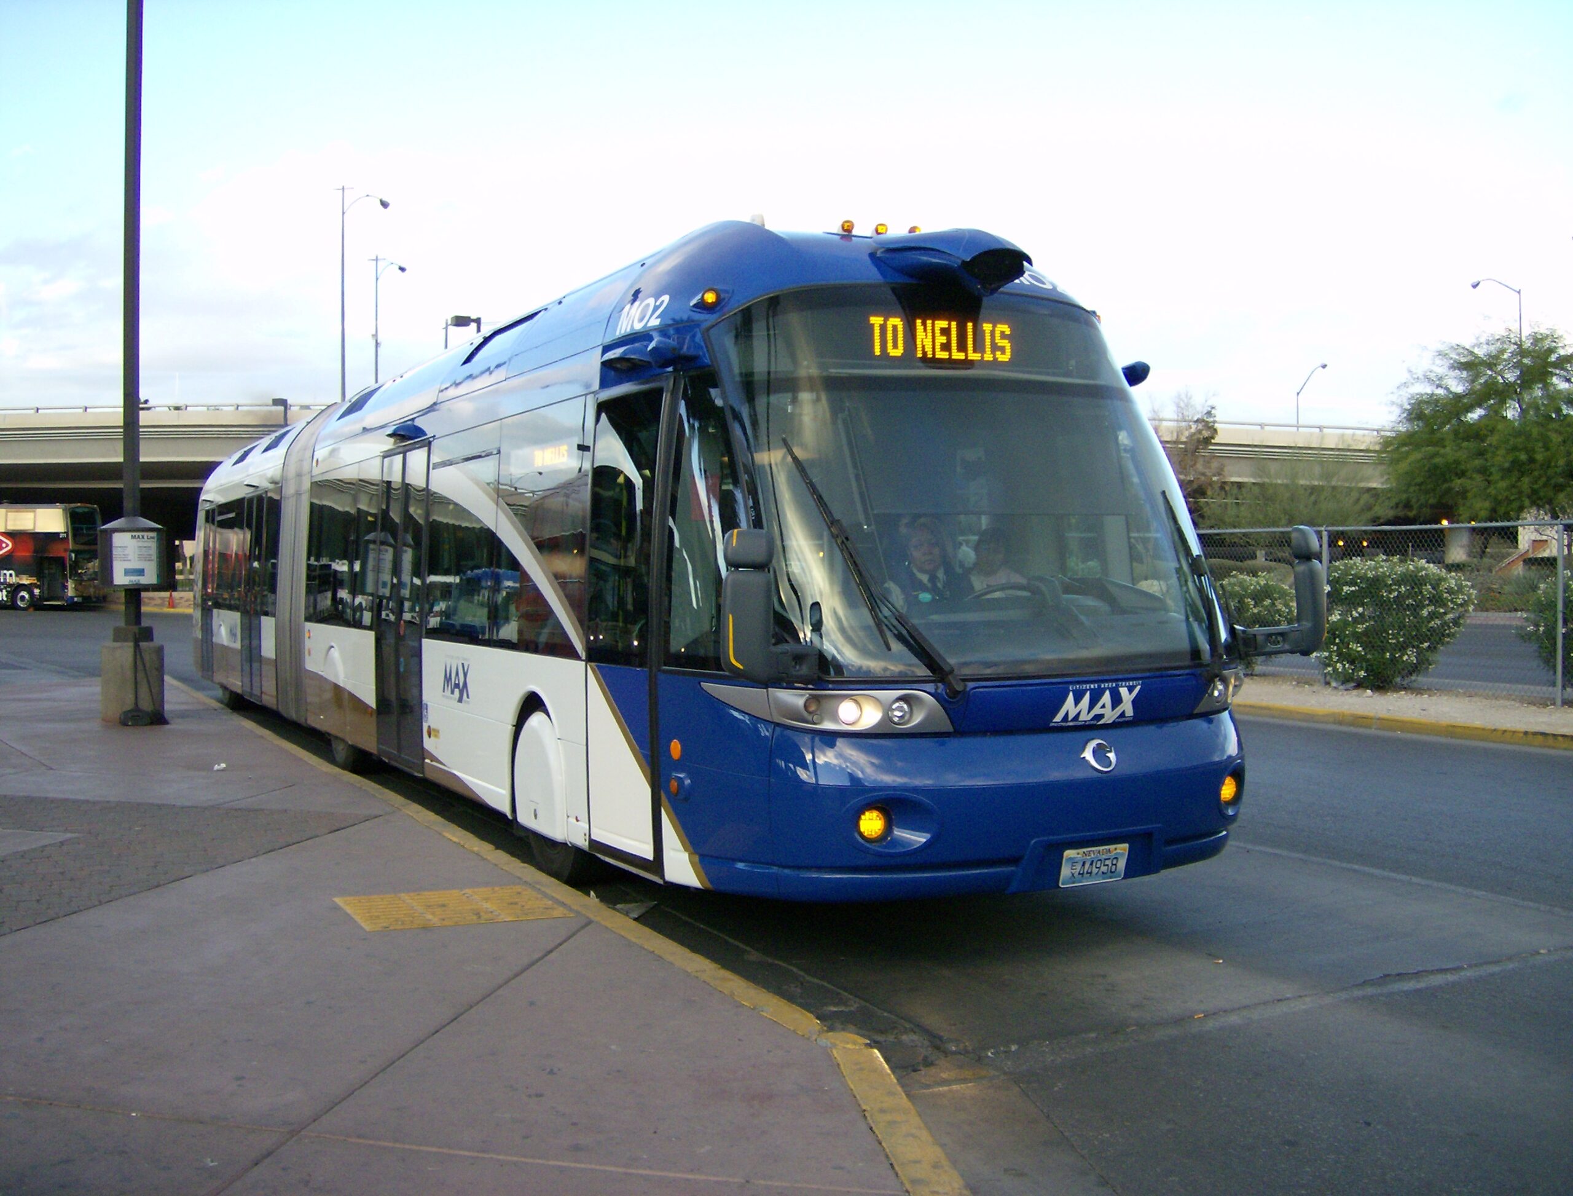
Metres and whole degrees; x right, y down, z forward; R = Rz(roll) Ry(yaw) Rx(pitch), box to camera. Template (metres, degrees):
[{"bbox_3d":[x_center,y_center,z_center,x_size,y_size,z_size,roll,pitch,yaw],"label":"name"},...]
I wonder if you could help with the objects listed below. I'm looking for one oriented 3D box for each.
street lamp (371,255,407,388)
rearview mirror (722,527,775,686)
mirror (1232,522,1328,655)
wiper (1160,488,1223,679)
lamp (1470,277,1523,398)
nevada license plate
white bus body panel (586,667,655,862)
[{"bbox_3d":[-14.100,-5.600,58.800,0.500,12.800,1.700,0,1,23],"label":"street lamp"},{"bbox_3d":[-0.143,0.029,5.921,0.205,0.560,0.140,-1,1,-2],"label":"rearview mirror"},{"bbox_3d":[2.136,-0.024,7.069,0.410,0.555,0.190,-2,1,-34],"label":"mirror"},{"bbox_3d":[1.717,-0.088,6.914,0.110,1.030,0.120,-28,-48,25],"label":"wiper"},{"bbox_3d":[24.100,-5.000,55.800,0.500,11.500,2.000,-1,1,-30],"label":"lamp"},{"bbox_3d":[1.180,1.027,6.302,0.305,0.152,0.012,-1,15,-28],"label":"nevada license plate"},{"bbox_3d":[-0.719,0.711,7.293,0.050,0.800,0.780,-1,1,-26],"label":"white bus body panel"}]

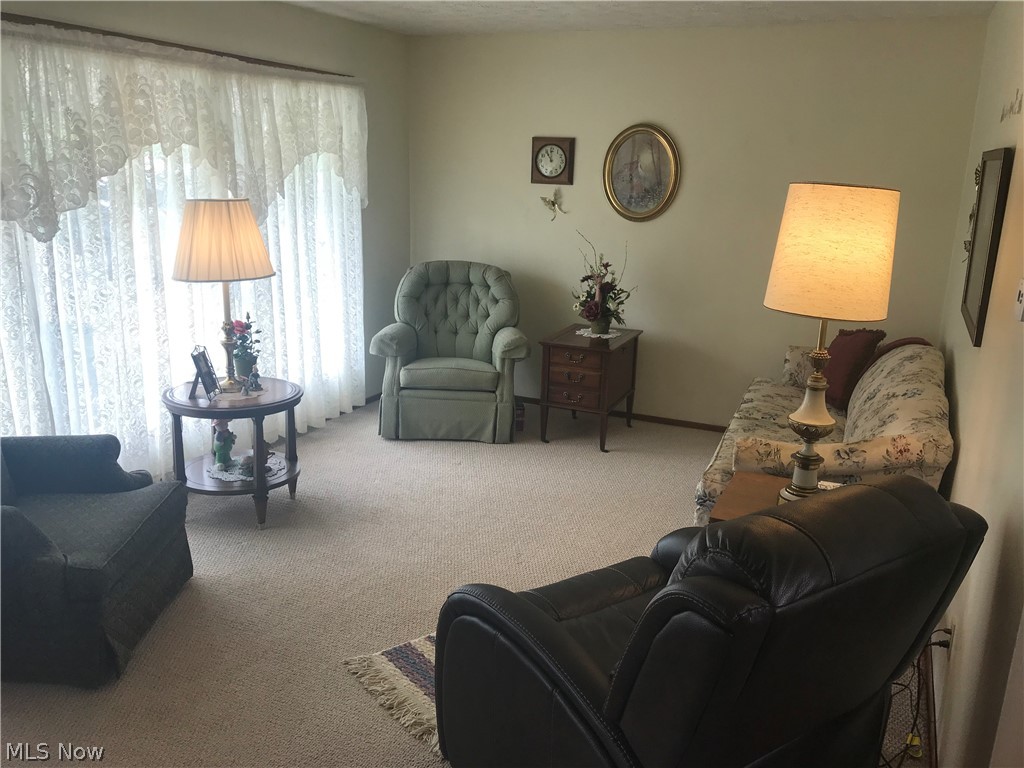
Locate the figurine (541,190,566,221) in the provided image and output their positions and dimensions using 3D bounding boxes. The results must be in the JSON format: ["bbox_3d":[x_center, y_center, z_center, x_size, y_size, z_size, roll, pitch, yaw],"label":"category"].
[{"bbox_3d":[0.266,-1.158,5.384,0.170,0.200,0.090,8,17,23],"label":"figurine"}]

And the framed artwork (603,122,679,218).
[{"bbox_3d":[0.799,-1.301,5.130,0.495,0.595,0.040,8,17,23],"label":"framed artwork"}]

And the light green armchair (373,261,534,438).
[{"bbox_3d":[-0.362,-0.251,5.298,0.930,1.010,0.880,2,15,2],"label":"light green armchair"}]

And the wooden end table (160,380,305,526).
[{"bbox_3d":[-1.285,0.325,3.870,0.600,0.595,0.600,-4,16,-19],"label":"wooden end table"}]

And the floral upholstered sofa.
[{"bbox_3d":[1.508,0.207,3.974,0.910,0.920,2.020,8,17,23],"label":"floral upholstered sofa"}]

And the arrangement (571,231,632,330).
[{"bbox_3d":[0.569,-0.619,5.107,0.370,0.620,0.320,8,17,23],"label":"arrangement"}]

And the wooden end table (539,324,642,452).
[{"bbox_3d":[0.486,0.010,5.161,0.447,0.625,0.632,8,17,23],"label":"wooden end table"}]

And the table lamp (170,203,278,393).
[{"bbox_3d":[-1.287,-0.388,3.716,0.435,0.860,0.435,-4,16,-19],"label":"table lamp"}]

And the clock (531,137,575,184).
[{"bbox_3d":[0.264,-1.435,5.337,0.290,0.285,0.055,8,17,23],"label":"clock"}]

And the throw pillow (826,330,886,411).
[{"bbox_3d":[1.754,-0.076,4.261,0.160,0.420,0.400,12,10,-24],"label":"throw pillow"}]

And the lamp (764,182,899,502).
[{"bbox_3d":[0.983,-0.099,2.638,0.365,1.040,0.365,8,17,23],"label":"lamp"}]

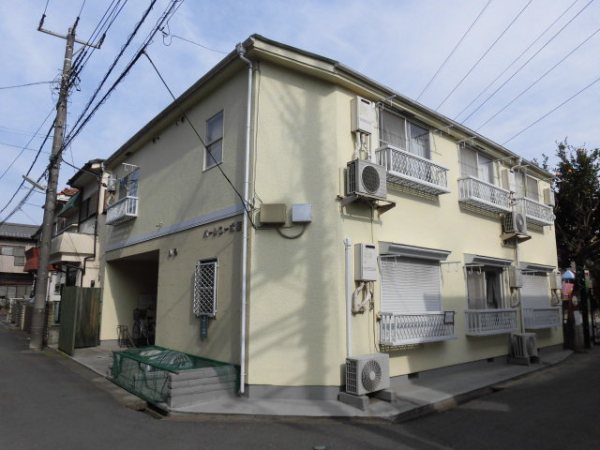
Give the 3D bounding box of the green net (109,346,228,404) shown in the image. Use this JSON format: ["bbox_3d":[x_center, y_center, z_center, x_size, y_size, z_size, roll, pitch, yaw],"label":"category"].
[{"bbox_3d":[-2.118,2.374,6.758,1.087,0.468,2.643,8,-12,-38],"label":"green net"}]

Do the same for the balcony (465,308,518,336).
[{"bbox_3d":[4.213,2.106,9.129,1.827,0.486,0.294,9,-12,-40],"label":"balcony"}]

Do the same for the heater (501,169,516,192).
[{"bbox_3d":[5.329,-1.107,10.655,0.370,0.566,0.166,9,-12,-40],"label":"heater"}]

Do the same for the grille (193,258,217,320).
[{"bbox_3d":[-1.841,1.244,8.140,0.120,1.040,0.820,9,-13,-39],"label":"grille"}]

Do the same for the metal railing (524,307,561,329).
[{"bbox_3d":[6.406,2.439,11.008,1.872,0.501,0.279,9,-12,-40],"label":"metal railing"}]

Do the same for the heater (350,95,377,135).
[{"bbox_3d":[1.152,-2.030,7.847,0.375,0.615,0.185,9,-13,-39],"label":"heater"}]

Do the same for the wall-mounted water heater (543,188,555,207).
[{"bbox_3d":[7.900,-0.869,13.226,0.375,0.574,0.168,9,-13,-40],"label":"wall-mounted water heater"}]

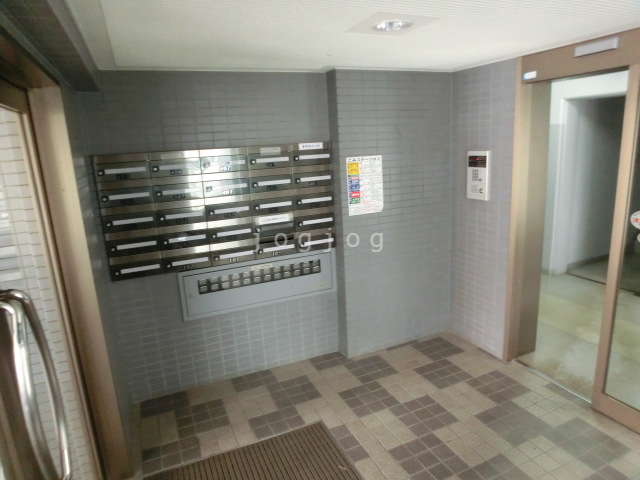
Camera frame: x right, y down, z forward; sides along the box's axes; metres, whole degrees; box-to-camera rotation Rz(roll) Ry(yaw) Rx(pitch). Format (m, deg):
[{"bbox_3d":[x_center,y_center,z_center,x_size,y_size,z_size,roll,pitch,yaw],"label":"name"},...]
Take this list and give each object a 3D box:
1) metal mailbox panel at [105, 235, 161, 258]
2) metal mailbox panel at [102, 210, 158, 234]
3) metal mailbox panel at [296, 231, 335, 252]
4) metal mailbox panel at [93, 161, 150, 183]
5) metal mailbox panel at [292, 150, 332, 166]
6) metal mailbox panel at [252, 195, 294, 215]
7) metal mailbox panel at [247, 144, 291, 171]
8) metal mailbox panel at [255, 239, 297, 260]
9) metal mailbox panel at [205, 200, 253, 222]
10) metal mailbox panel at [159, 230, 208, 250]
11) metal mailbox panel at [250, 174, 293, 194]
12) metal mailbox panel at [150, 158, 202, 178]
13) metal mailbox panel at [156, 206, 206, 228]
[{"bbox_3d":[-1.119,0.033,2.325,0.287,0.103,0.030,-8,14,-22],"label":"metal mailbox panel"},{"bbox_3d":[-1.124,-0.106,2.294,0.287,0.103,0.030,-8,14,-22],"label":"metal mailbox panel"},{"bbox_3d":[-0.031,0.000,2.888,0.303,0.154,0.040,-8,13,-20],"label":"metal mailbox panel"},{"bbox_3d":[-1.183,-0.417,2.328,0.299,0.109,0.030,-9,14,-21],"label":"metal mailbox panel"},{"bbox_3d":[-0.063,-0.558,2.647,0.287,0.103,0.030,-8,14,-22],"label":"metal mailbox panel"},{"bbox_3d":[-0.320,-0.231,2.607,0.287,0.103,0.030,-8,14,-22],"label":"metal mailbox panel"},{"bbox_3d":[-0.335,-0.540,2.536,0.287,0.145,0.030,-8,14,-22],"label":"metal mailbox panel"},{"bbox_3d":[-0.316,0.040,2.783,0.303,0.154,0.040,-8,13,-20],"label":"metal mailbox panel"},{"bbox_3d":[-0.592,-0.187,2.501,0.287,0.103,0.030,-8,14,-22],"label":"metal mailbox panel"},{"bbox_3d":[-0.850,-0.001,2.431,0.287,0.103,0.030,-8,14,-22],"label":"metal mailbox panel"},{"bbox_3d":[-0.326,-0.372,2.575,0.287,0.103,0.030,-8,14,-22],"label":"metal mailbox panel"},{"bbox_3d":[-0.902,-0.459,2.438,0.299,0.109,0.030,-9,14,-21],"label":"metal mailbox panel"},{"bbox_3d":[-0.890,-0.157,2.506,0.299,0.109,0.030,-9,14,-21],"label":"metal mailbox panel"}]

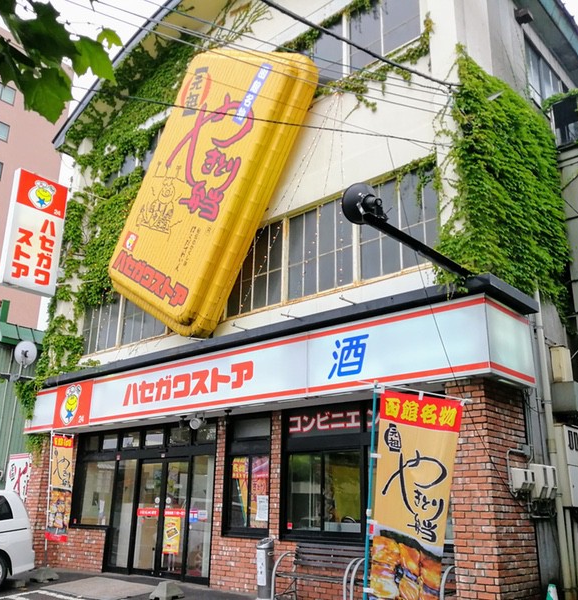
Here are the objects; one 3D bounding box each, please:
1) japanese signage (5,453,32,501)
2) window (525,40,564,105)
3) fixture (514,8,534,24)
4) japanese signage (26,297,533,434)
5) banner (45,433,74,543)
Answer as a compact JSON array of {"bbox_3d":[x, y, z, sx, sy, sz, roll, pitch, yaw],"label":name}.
[{"bbox_3d":[-5.730,4.160,13.210,0.720,1.750,0.060,-9,-21,29],"label":"japanese signage"},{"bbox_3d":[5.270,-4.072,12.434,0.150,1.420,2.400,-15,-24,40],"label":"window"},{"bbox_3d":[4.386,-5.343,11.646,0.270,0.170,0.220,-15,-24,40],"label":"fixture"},{"bbox_3d":[-1.539,1.720,11.680,11.790,0.927,1.250,-15,-24,40],"label":"japanese signage"},{"bbox_3d":[-4.010,3.290,10.999,0.660,1.820,0.060,-12,-22,36],"label":"banner"}]

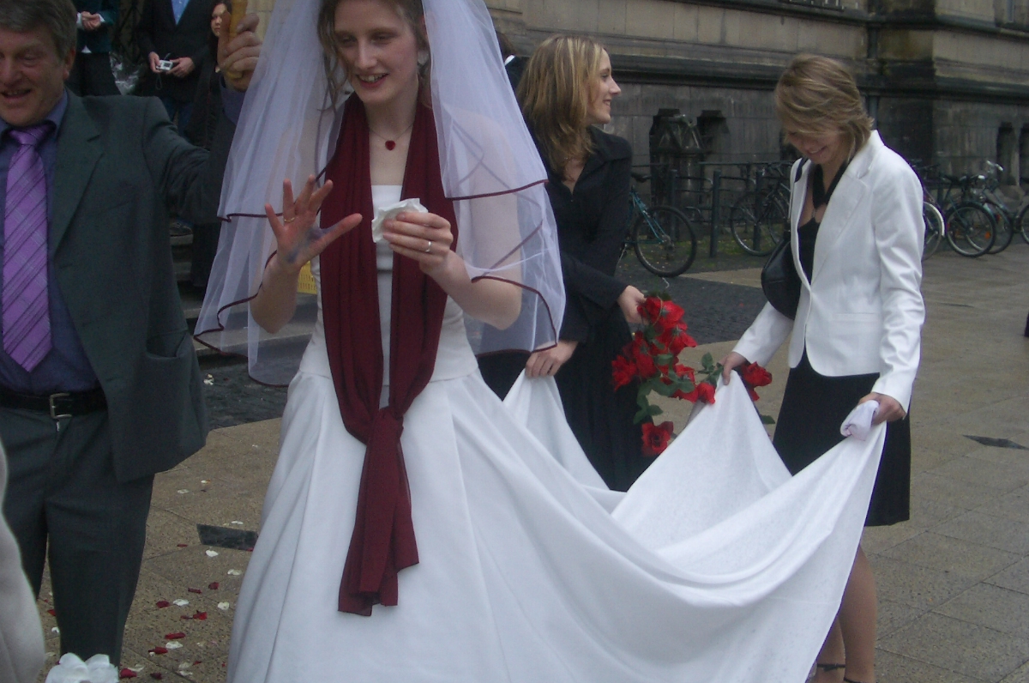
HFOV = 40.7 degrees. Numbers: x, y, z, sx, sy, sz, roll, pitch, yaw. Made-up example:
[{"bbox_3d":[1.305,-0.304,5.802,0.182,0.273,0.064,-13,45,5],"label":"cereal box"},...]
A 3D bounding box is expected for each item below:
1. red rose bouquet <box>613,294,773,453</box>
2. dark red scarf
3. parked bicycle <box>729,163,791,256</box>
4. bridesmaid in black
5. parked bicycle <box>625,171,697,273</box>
[{"bbox_3d":[0.448,0.082,3.480,0.400,0.400,0.260,0,9,-6],"label":"red rose bouquet"},{"bbox_3d":[-0.208,0.022,2.280,0.230,0.860,0.250,2,9,4],"label":"dark red scarf"},{"bbox_3d":[3.090,-1.369,14.950,1.750,1.060,0.570,9,12,39],"label":"parked bicycle"},{"bbox_3d":[0.140,0.050,3.720,0.470,1.710,0.390,-2,10,-19],"label":"bridesmaid in black"},{"bbox_3d":[1.070,-1.203,13.800,1.720,1.030,0.580,9,12,39],"label":"parked bicycle"}]

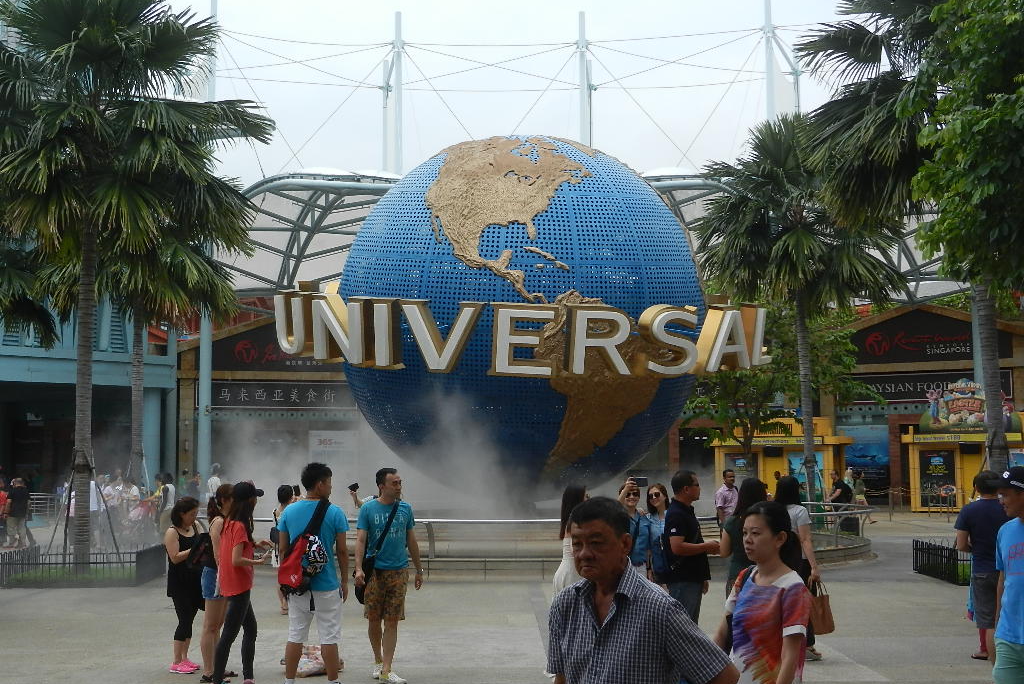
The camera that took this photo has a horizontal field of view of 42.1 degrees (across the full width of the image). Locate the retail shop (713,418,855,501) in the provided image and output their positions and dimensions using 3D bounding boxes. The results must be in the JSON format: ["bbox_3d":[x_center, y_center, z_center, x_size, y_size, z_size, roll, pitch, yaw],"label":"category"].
[{"bbox_3d":[10.793,4.882,53.188,5.100,3.848,2.800,-3,-6,20],"label":"retail shop"}]

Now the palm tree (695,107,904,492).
[{"bbox_3d":[7.178,-0.442,32.512,5.100,10.454,5.100,-1,-6,0],"label":"palm tree"}]

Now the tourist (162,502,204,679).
[{"bbox_3d":[-2.798,2.080,11.455,0.360,1.482,0.450,-5,-7,41],"label":"tourist"}]

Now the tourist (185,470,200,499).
[{"bbox_3d":[-7.630,4.020,31.926,0.360,1.740,0.480,-2,-6,21],"label":"tourist"}]

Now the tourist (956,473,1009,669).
[{"bbox_3d":[3.736,1.860,10.420,0.550,1.690,0.360,1,-6,-12],"label":"tourist"}]

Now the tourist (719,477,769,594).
[{"bbox_3d":[1.864,1.880,10.479,0.480,1.608,0.380,1,-6,-12],"label":"tourist"}]

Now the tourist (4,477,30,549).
[{"bbox_3d":[-11.667,4.027,31.398,0.520,1.640,0.420,2,-6,-18],"label":"tourist"}]

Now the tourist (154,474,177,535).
[{"bbox_3d":[-7.374,3.688,28.423,0.480,1.700,0.350,3,-7,-30],"label":"tourist"}]

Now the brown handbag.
[{"bbox_3d":[2.751,2.355,11.850,0.160,0.470,0.300,-6,-8,43],"label":"brown handbag"}]

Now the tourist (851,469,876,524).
[{"bbox_3d":[10.858,4.772,40.943,0.600,1.650,0.450,-1,-6,6],"label":"tourist"}]

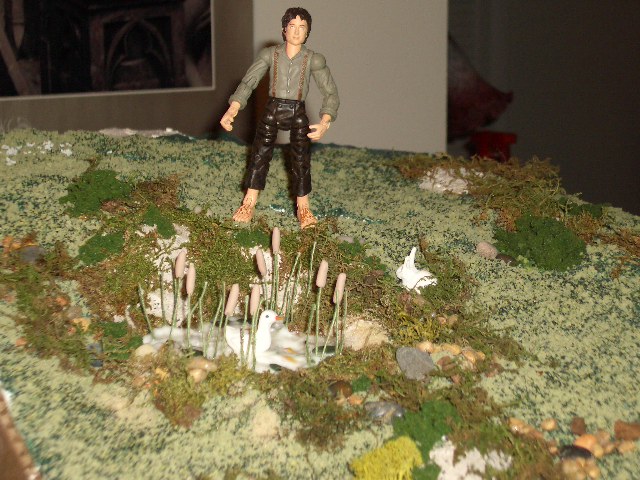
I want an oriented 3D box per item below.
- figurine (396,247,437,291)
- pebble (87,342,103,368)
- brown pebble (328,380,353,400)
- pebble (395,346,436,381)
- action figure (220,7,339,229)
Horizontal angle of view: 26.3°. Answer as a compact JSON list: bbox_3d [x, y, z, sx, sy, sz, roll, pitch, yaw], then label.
[{"bbox_3d":[0.049,0.014,0.695,0.020,0.022,0.014,-4,11,-23],"label":"figurine"},{"bbox_3d":[-0.097,0.050,0.590,0.007,0.009,0.008,0,14,0],"label":"pebble"},{"bbox_3d":[0.009,0.066,0.598,0.010,0.009,0.009,0,10,0],"label":"brown pebble"},{"bbox_3d":[0.041,0.053,0.584,0.017,0.014,0.011,0,14,0],"label":"pebble"},{"bbox_3d":[-0.021,-0.067,0.740,0.064,0.118,0.036,6,10,6],"label":"action figure"}]

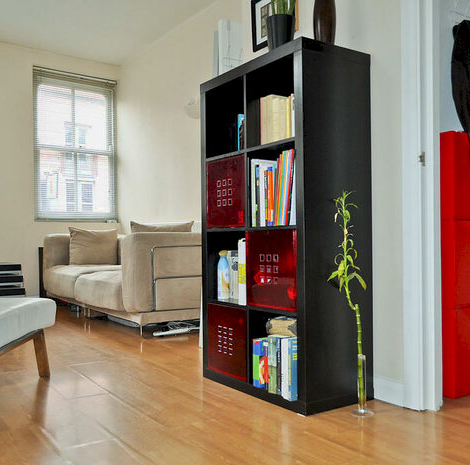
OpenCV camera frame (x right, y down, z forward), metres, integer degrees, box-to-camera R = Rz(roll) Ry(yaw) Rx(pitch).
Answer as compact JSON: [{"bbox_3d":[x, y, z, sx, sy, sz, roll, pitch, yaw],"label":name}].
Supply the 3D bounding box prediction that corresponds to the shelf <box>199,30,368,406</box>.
[{"bbox_3d":[0.213,-0.019,2.493,0.390,1.490,0.790,0,-1,-34],"label":"shelf"}]

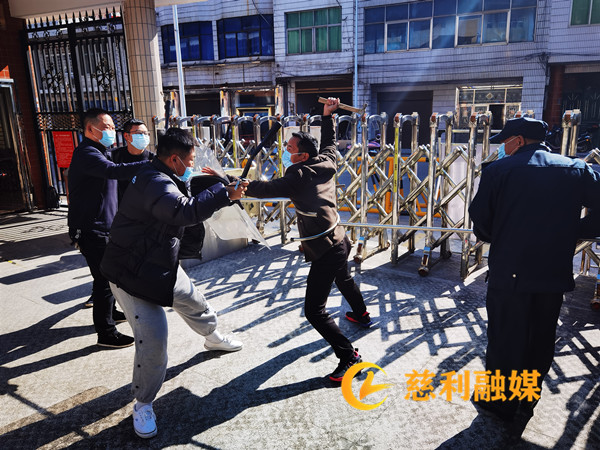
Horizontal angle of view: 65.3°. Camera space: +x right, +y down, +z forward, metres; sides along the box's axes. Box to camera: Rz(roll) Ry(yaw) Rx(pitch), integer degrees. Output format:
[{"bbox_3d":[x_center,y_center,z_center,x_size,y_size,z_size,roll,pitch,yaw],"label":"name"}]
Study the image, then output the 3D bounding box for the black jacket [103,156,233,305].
[{"bbox_3d":[-0.745,0.012,2.541,0.650,0.780,0.560,2,12,-18],"label":"black jacket"}]

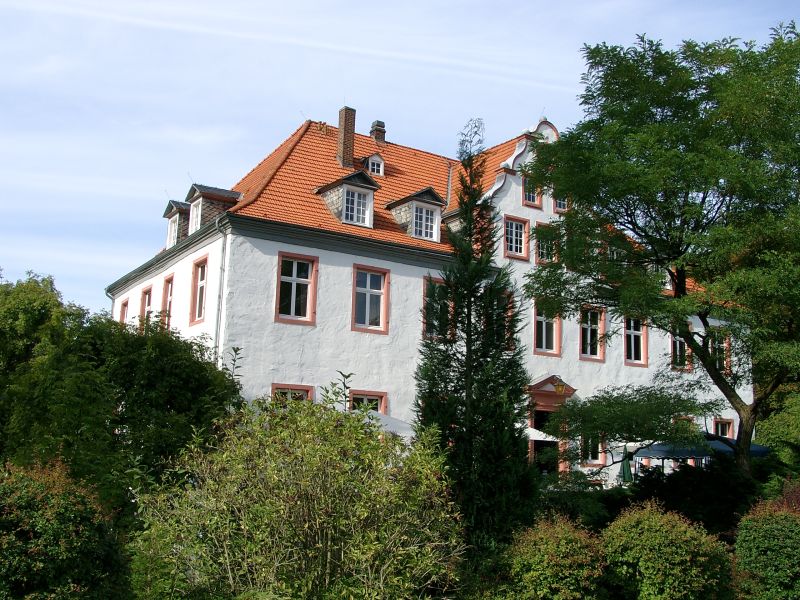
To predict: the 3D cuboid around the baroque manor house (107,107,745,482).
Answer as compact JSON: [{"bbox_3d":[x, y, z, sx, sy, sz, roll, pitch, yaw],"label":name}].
[{"bbox_3d":[1.739,0.765,40.598,26.979,16.473,15.708,9,-13,-31],"label":"baroque manor house"}]

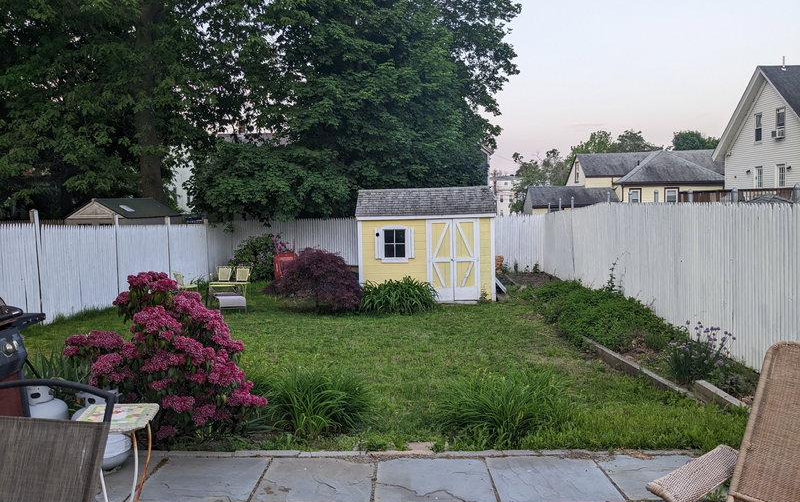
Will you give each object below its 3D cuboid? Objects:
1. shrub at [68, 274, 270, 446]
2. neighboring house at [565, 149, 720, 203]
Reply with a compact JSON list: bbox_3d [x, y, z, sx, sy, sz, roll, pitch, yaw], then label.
[{"bbox_3d":[-1.578,0.658,4.198,1.270,1.090,1.120,-1,4,1],"label":"shrub"},{"bbox_3d":[18.979,-4.312,46.352,11.500,6.200,8.500,-1,4,7],"label":"neighboring house"}]

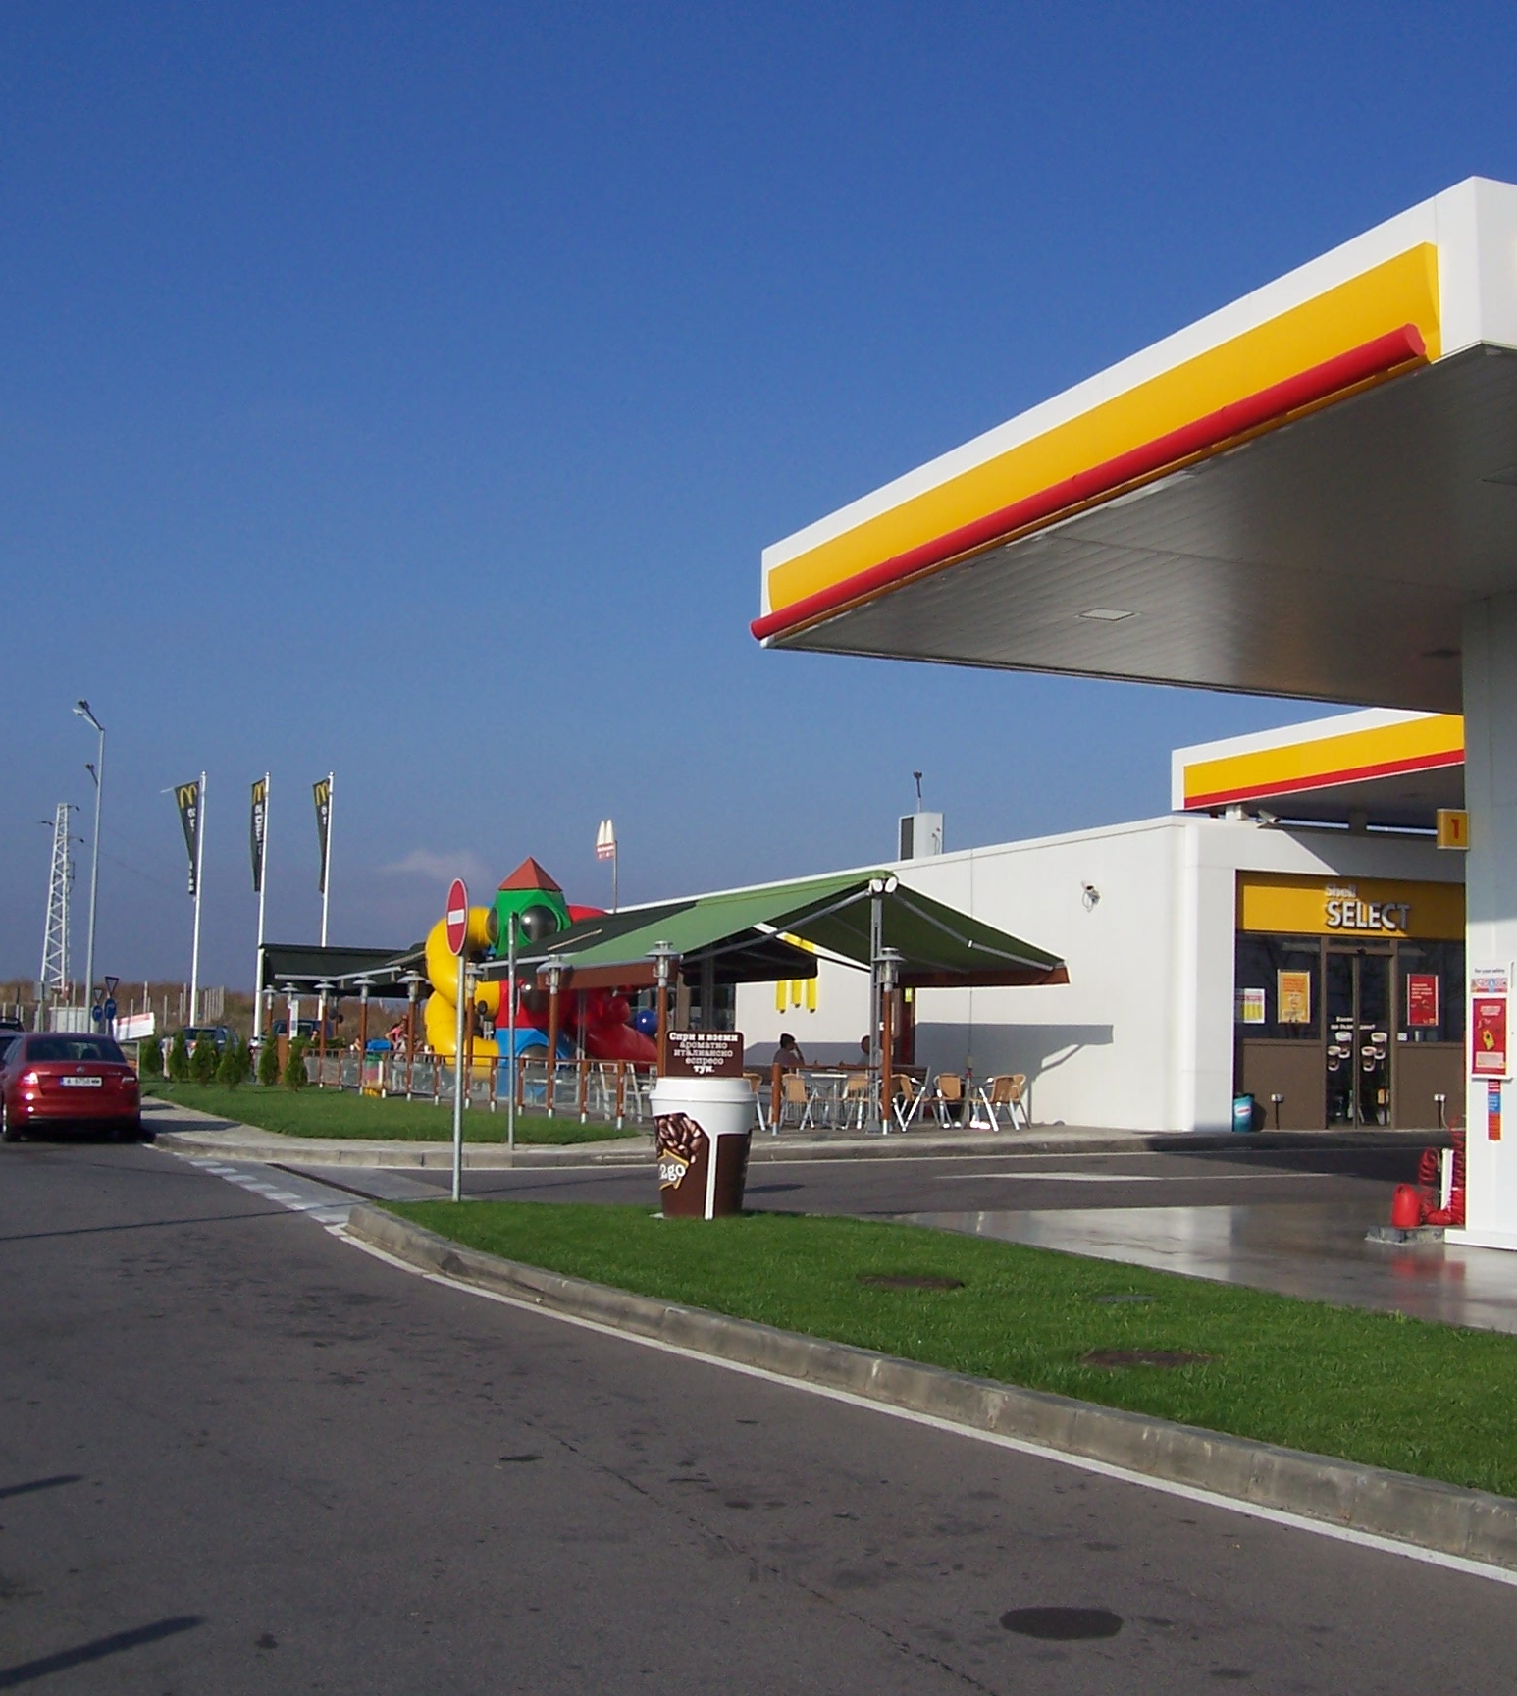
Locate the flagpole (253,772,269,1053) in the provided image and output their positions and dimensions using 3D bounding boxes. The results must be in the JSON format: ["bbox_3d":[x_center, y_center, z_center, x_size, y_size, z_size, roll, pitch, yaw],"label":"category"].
[{"bbox_3d":[-16.064,2.305,72.000,0.180,9.439,0.180,4,-6,-22],"label":"flagpole"}]

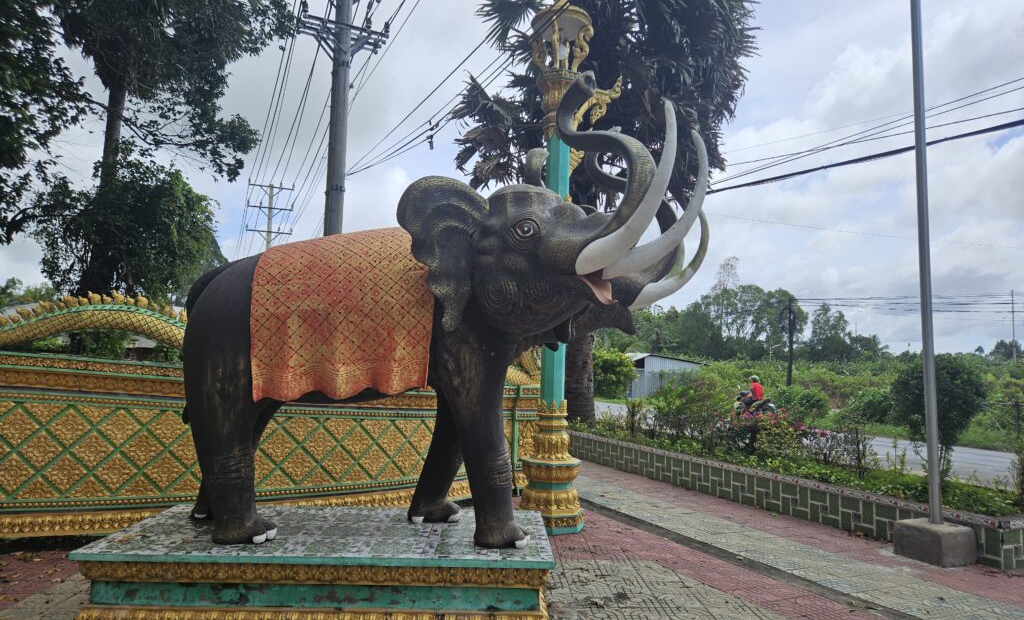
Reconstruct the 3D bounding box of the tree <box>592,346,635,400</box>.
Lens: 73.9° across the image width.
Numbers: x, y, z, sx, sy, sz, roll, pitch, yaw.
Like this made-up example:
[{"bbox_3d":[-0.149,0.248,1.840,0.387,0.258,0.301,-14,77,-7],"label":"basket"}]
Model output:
[{"bbox_3d":[6.555,4.116,44.828,3.300,3.500,3.200,1,-6,8],"label":"tree"}]

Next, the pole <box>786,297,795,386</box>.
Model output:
[{"bbox_3d":[12.657,1.978,30.986,0.280,5.300,0.280,-1,-6,22],"label":"pole"}]

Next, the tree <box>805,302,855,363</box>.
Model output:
[{"bbox_3d":[34.210,4.208,73.022,5.600,10.400,5.400,-1,-6,25],"label":"tree"}]

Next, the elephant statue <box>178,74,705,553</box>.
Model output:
[{"bbox_3d":[-0.449,-0.046,4.767,3.580,3.120,1.400,2,-6,-2],"label":"elephant statue"}]

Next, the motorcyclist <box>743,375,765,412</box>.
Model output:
[{"bbox_3d":[7.858,2.725,22.157,0.580,1.270,0.750,3,-6,-17],"label":"motorcyclist"}]

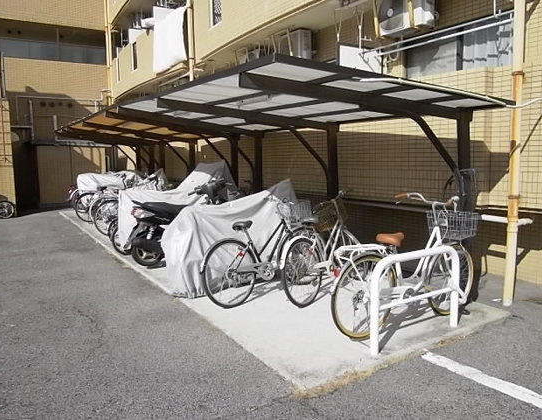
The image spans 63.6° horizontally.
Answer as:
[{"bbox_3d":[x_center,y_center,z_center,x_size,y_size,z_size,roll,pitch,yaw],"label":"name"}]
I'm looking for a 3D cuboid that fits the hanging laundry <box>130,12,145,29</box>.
[{"bbox_3d":[-4.485,-6.333,14.675,0.400,0.700,0.600,-5,8,-34],"label":"hanging laundry"}]

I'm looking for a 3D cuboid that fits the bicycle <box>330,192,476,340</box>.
[{"bbox_3d":[1.229,0.504,3.791,1.760,1.050,0.550,-5,8,-29],"label":"bicycle"}]

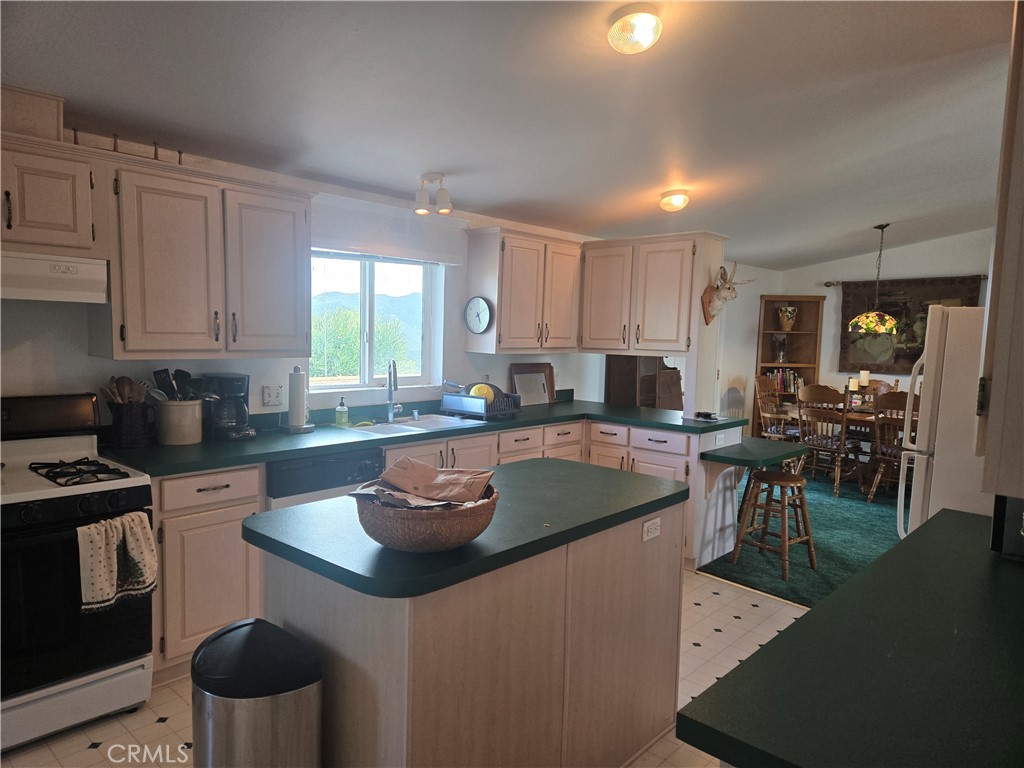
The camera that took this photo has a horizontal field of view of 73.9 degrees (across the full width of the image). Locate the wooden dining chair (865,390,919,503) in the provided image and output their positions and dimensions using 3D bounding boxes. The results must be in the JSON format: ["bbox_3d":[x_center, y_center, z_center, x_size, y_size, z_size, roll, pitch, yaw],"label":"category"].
[{"bbox_3d":[3.542,0.554,6.103,0.480,1.045,0.560,5,6,42],"label":"wooden dining chair"}]

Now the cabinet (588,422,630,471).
[{"bbox_3d":[0.844,0.642,4.896,0.350,0.782,0.575,5,6,42],"label":"cabinet"}]

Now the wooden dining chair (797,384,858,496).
[{"bbox_3d":[3.095,0.515,6.643,0.540,1.060,0.460,-2,6,-41],"label":"wooden dining chair"}]

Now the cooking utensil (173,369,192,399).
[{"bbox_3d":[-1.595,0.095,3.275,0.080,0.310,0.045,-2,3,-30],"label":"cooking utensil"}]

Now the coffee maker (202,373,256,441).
[{"bbox_3d":[-1.424,0.111,3.420,0.230,0.330,0.180,5,6,39],"label":"coffee maker"}]

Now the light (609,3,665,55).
[{"bbox_3d":[0.448,-1.290,2.476,0.197,0.100,0.197,-6,-2,0],"label":"light"}]

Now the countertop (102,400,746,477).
[{"bbox_3d":[-0.126,0.284,3.891,1.521,0.043,3.554,5,6,42],"label":"countertop"}]

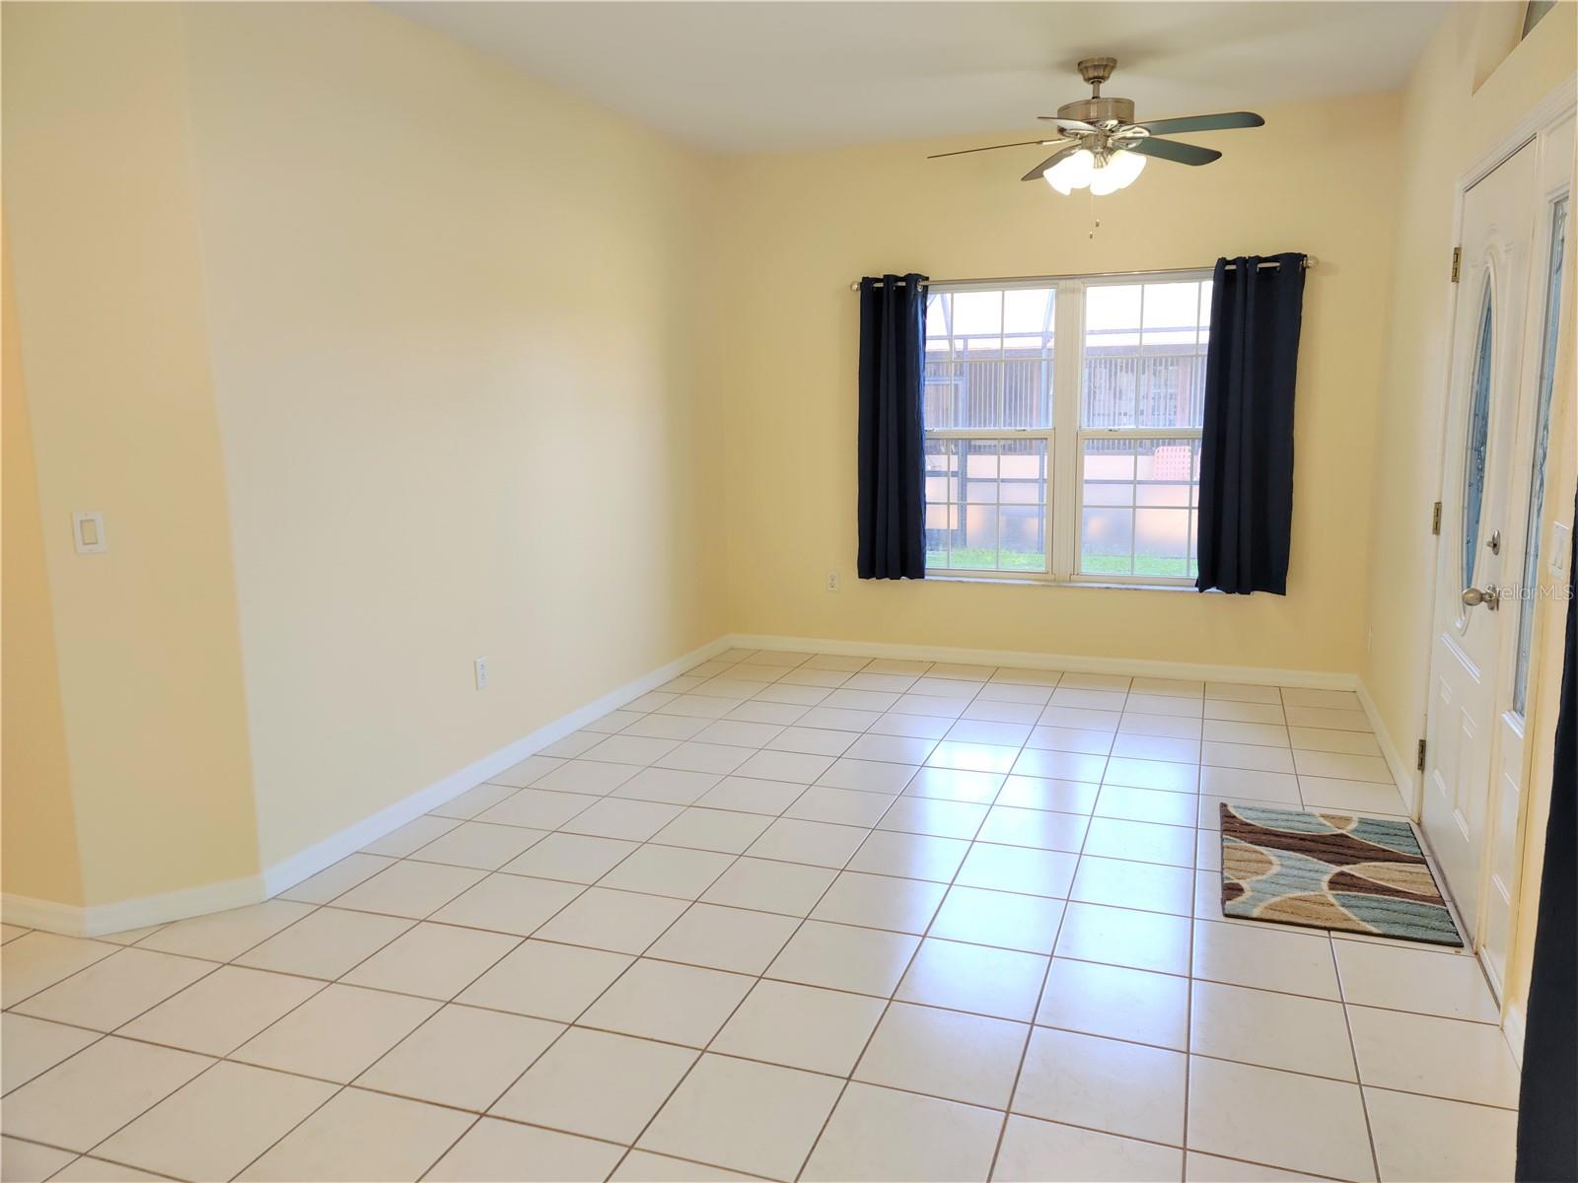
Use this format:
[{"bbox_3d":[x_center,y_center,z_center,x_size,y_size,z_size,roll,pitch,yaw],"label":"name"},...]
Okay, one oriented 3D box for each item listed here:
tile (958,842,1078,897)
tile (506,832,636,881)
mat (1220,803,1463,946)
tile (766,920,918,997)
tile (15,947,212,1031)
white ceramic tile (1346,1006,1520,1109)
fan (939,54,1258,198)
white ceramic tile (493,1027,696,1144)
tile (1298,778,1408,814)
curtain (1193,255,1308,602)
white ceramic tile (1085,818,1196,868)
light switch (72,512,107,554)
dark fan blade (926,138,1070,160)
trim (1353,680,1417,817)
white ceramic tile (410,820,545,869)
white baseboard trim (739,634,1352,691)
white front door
[{"bbox_3d":[0.694,0.844,3.576,0.329,0.010,0.340,3,11,19],"label":"tile"},{"bbox_3d":[-0.692,0.846,3.769,0.333,0.010,0.337,3,11,20],"label":"tile"},{"bbox_3d":[1.634,0.837,3.613,0.588,0.015,0.893,3,11,19],"label":"mat"},{"bbox_3d":[0.149,0.956,3.086,0.331,0.010,0.333,3,11,19],"label":"tile"},{"bbox_3d":[-1.679,0.999,2.975,0.331,0.010,0.333,3,11,19],"label":"tile"},{"bbox_3d":[1.429,1.032,2.641,0.334,0.010,0.337,3,11,20],"label":"white ceramic tile"},{"bbox_3d":[1.125,-1.763,4.491,1.270,0.491,1.270,3,11,19],"label":"fan"},{"bbox_3d":[-0.408,1.058,2.549,0.328,0.010,0.340,3,11,19],"label":"white ceramic tile"},{"bbox_3d":[2.020,0.737,4.254,0.334,0.010,0.337,3,11,20],"label":"tile"},{"bbox_3d":[2.138,-0.749,5.475,0.389,1.548,0.110,3,11,20],"label":"curtain"},{"bbox_3d":[1.134,0.812,3.817,0.336,0.010,0.340,3,10,19],"label":"white ceramic tile"},{"bbox_3d":[-1.831,-0.153,3.104,0.072,0.114,0.010,-6,11,-27],"label":"light switch"},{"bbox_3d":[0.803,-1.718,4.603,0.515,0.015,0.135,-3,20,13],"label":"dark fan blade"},{"bbox_3d":[2.391,0.575,4.780,0.015,0.085,1.694,3,11,19],"label":"trim"},{"bbox_3d":[-1.003,0.828,3.850,0.328,0.010,0.340,3,11,19],"label":"white ceramic tile"},{"bbox_3d":[1.190,0.354,6.169,3.200,0.078,0.015,3,11,19],"label":"white baseboard trim"},{"bbox_3d":[1.931,-0.137,3.226,0.060,2.040,1.278,3,11,19],"label":"white front door"}]

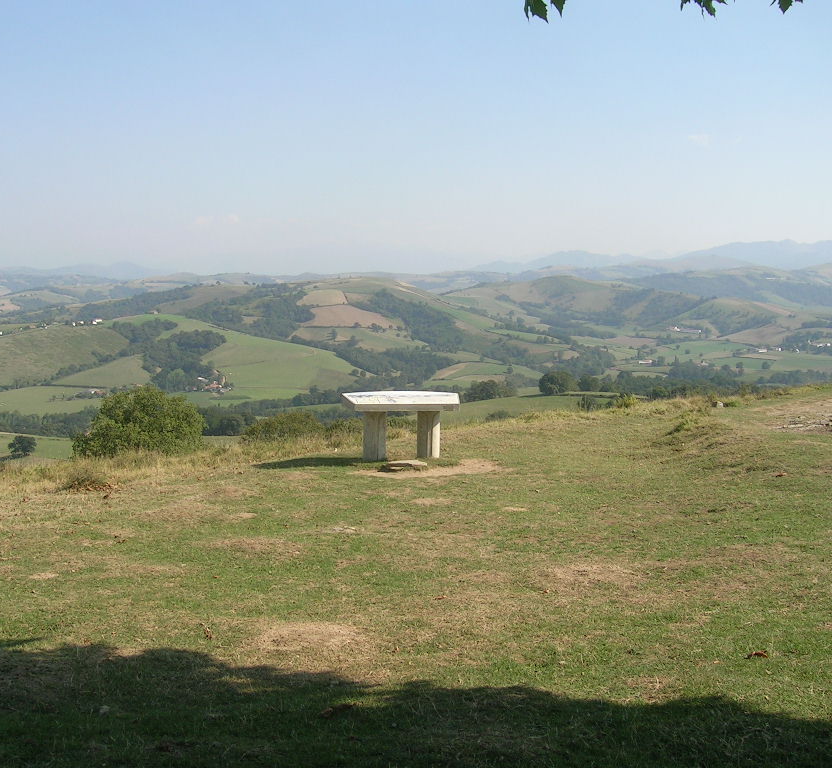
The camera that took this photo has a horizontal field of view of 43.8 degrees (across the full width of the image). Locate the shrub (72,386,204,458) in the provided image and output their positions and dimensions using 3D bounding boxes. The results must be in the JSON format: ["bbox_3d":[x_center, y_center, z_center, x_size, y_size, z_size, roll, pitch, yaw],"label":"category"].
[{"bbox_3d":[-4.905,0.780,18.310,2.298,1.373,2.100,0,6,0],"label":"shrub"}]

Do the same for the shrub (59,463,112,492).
[{"bbox_3d":[-4.118,1.165,12.900,0.648,0.350,0.550,0,6,0],"label":"shrub"}]

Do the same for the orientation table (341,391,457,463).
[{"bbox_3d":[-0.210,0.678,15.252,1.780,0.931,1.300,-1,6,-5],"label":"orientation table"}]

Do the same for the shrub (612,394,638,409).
[{"bbox_3d":[5.058,0.423,25.000,0.628,0.338,0.550,0,6,0],"label":"shrub"}]

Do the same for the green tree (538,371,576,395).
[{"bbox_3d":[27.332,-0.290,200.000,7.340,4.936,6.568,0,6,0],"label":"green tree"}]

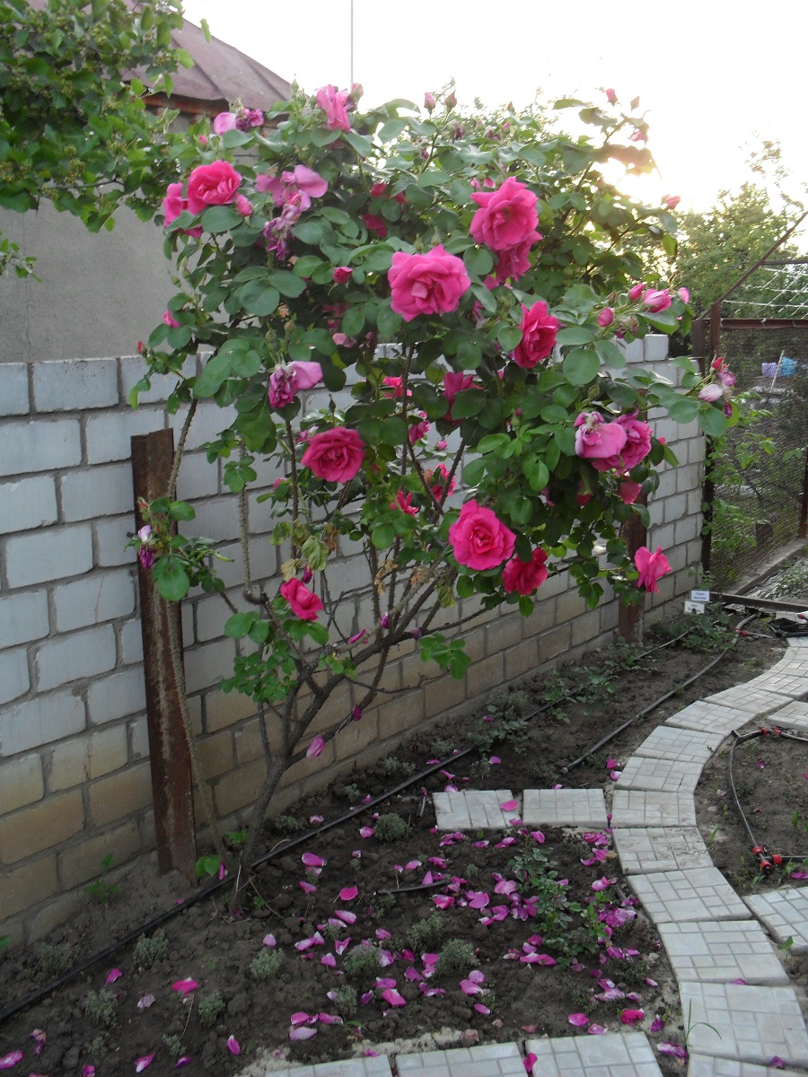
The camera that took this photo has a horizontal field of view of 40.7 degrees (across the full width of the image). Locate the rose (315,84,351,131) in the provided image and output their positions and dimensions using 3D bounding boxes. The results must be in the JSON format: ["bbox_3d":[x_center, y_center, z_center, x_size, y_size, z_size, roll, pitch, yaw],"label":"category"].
[{"bbox_3d":[-0.164,-0.988,2.500,0.080,0.105,0.080,-3,11,-6],"label":"rose"}]

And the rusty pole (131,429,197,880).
[{"bbox_3d":[-0.657,0.345,3.021,0.078,1.270,0.078,8,15,38],"label":"rusty pole"}]

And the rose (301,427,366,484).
[{"bbox_3d":[-0.159,-0.187,2.450,0.135,0.120,0.080,-2,11,-3],"label":"rose"}]

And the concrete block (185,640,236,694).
[{"bbox_3d":[-0.647,0.379,3.293,0.120,0.125,0.254,8,14,38],"label":"concrete block"}]

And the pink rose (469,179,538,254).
[{"bbox_3d":[0.207,-0.670,2.250,0.138,0.148,0.085,0,11,9],"label":"pink rose"}]

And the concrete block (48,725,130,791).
[{"bbox_3d":[-0.906,0.599,3.028,0.110,0.118,0.250,7,14,38],"label":"concrete block"}]

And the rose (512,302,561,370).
[{"bbox_3d":[0.274,-0.420,2.250,0.105,0.132,0.075,-8,13,-31],"label":"rose"}]

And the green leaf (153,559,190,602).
[{"bbox_3d":[-0.554,0.098,2.600,0.077,0.099,0.030,-5,12,-20],"label":"green leaf"}]

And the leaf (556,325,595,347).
[{"bbox_3d":[0.353,-0.418,2.250,0.080,0.014,0.052,-3,49,-2],"label":"leaf"}]

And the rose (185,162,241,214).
[{"bbox_3d":[-0.403,-0.740,2.300,0.115,0.108,0.095,-3,12,-9],"label":"rose"}]

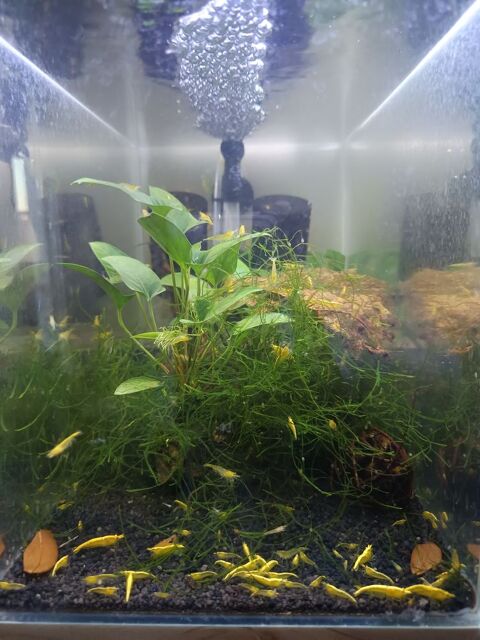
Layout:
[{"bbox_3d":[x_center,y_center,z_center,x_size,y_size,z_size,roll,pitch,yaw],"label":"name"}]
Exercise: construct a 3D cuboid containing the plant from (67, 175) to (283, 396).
[{"bbox_3d":[-0.034,-0.016,0.250,0.125,0.120,0.105,0,10,2],"label":"plant"}]

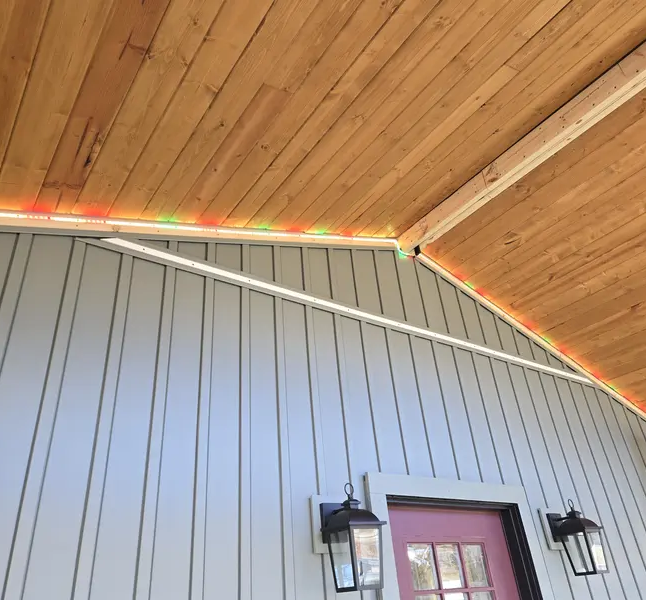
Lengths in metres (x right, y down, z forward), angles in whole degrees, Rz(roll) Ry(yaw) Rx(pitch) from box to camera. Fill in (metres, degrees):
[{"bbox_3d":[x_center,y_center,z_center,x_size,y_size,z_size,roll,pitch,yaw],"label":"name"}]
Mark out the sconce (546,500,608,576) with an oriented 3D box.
[{"bbox_3d":[1.337,1.246,2.797,0.173,0.365,0.215,17,-38,-32],"label":"sconce"}]

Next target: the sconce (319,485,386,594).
[{"bbox_3d":[0.104,0.876,1.977,0.173,0.365,0.215,17,-38,-32],"label":"sconce"}]

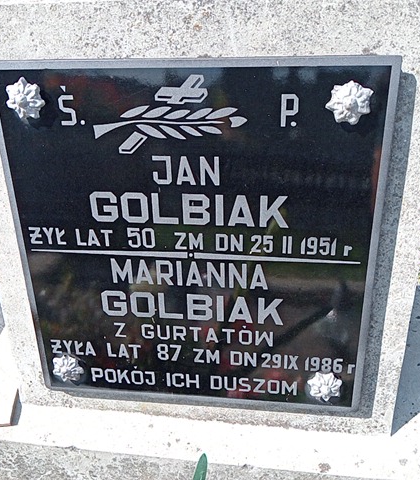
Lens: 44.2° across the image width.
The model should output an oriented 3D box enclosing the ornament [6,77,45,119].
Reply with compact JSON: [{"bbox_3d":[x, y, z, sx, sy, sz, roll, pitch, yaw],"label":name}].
[{"bbox_3d":[-0.221,-0.170,0.620,0.049,0.049,0.019,2,25,7],"label":"ornament"}]

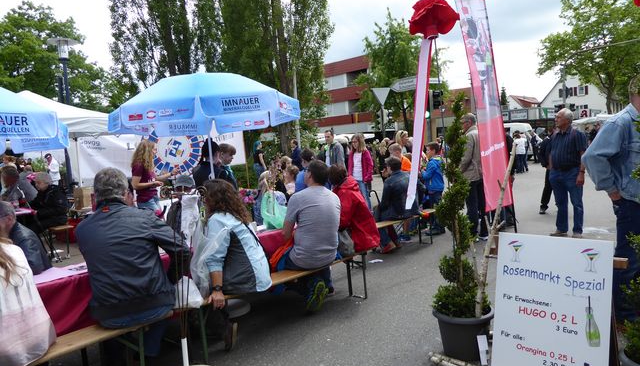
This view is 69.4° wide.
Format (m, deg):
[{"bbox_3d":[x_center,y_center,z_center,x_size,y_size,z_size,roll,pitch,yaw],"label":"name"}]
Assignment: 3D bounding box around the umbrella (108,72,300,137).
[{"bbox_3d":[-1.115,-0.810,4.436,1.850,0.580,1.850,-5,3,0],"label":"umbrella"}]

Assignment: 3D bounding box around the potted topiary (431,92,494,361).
[{"bbox_3d":[1.032,0.280,3.300,0.450,1.820,0.450,-5,3,0],"label":"potted topiary"}]

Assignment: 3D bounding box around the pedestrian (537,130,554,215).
[{"bbox_3d":[4.458,-0.260,8.900,0.500,1.700,0.360,-4,4,21],"label":"pedestrian"}]

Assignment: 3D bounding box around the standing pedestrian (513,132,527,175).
[{"bbox_3d":[7.802,-1.201,18.038,0.480,1.650,0.340,-2,5,20],"label":"standing pedestrian"}]

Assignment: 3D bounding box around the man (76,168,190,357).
[{"bbox_3d":[-1.259,0.613,2.949,0.620,1.360,0.800,-6,5,-30],"label":"man"}]

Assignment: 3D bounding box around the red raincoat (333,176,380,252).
[{"bbox_3d":[0.332,0.284,4.450,0.500,0.720,0.500,-7,6,-43],"label":"red raincoat"}]

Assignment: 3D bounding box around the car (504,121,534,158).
[{"bbox_3d":[10.942,-2.171,26.125,1.950,2.000,4.600,-1,5,23],"label":"car"}]

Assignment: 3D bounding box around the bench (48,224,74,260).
[{"bbox_3d":[-4.989,1.113,7.130,0.250,0.480,2.200,-2,5,44],"label":"bench"}]

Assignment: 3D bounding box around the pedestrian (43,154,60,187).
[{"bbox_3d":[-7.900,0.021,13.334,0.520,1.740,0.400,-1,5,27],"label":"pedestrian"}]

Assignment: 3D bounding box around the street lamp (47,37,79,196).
[{"bbox_3d":[-7.018,-1.596,13.085,0.950,4.900,0.950,-3,4,0],"label":"street lamp"}]

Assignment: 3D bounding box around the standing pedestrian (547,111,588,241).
[{"bbox_3d":[3.459,-0.133,6.534,0.360,1.760,0.550,-6,5,-34],"label":"standing pedestrian"}]

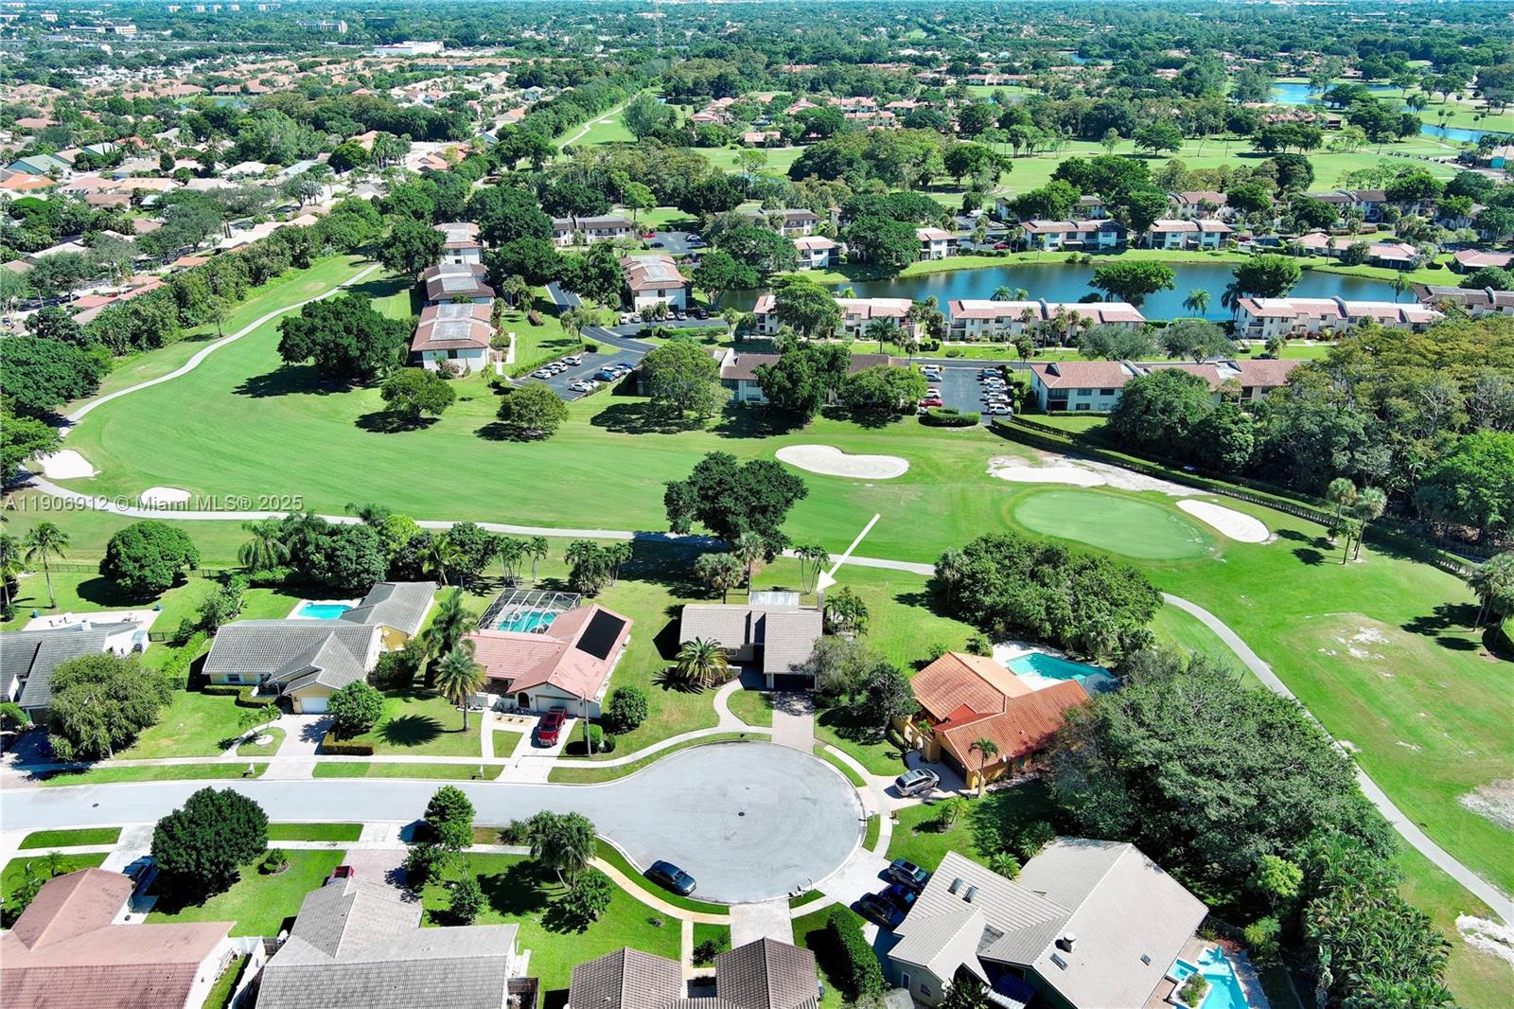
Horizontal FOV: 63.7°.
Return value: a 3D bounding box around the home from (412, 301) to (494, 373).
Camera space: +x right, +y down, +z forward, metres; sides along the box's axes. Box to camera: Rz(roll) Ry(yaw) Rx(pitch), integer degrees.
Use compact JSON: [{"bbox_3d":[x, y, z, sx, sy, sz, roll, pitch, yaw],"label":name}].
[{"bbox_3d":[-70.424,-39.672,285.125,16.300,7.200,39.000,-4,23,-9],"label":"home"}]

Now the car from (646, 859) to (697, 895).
[{"bbox_3d":[-8.152,35.530,116.214,4.700,1.430,1.820,16,28,33],"label":"car"}]

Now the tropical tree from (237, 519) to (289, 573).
[{"bbox_3d":[-68.200,6.191,169.276,7.000,8.700,7.000,0,25,0],"label":"tropical tree"}]

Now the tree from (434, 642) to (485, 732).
[{"bbox_3d":[-33.492,21.030,138.389,5.700,10.700,5.700,0,23,0],"label":"tree"}]

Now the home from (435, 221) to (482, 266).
[{"bbox_3d":[-83.606,-72.132,339.251,14.900,7.000,29.500,-5,26,-11],"label":"home"}]

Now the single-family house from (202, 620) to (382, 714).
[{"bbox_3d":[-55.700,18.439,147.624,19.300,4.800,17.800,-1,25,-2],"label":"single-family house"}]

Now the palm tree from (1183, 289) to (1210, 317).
[{"bbox_3d":[100.900,-45.302,280.649,6.100,7.900,6.000,0,25,0],"label":"palm tree"}]

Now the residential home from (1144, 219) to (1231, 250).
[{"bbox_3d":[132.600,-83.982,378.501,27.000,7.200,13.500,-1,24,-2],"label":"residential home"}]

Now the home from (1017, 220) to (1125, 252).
[{"bbox_3d":[90.900,-77.774,351.350,26.600,7.000,15.000,0,25,-1],"label":"home"}]

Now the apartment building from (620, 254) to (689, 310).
[{"bbox_3d":[-28.247,-61.822,336.916,15.000,7.300,37.500,-4,23,-9],"label":"apartment building"}]

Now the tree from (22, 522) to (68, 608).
[{"bbox_3d":[-95.979,8.362,165.787,6.200,12.500,6.200,0,23,0],"label":"tree"}]

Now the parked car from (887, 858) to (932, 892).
[{"bbox_3d":[14.700,34.704,113.501,4.600,1.600,1.860,20,30,38],"label":"parked car"}]

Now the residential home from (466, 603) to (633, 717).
[{"bbox_3d":[-26.459,18.253,148.259,19.200,4.600,18.500,4,25,9],"label":"residential home"}]

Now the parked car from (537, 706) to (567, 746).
[{"bbox_3d":[-23.314,25.356,139.463,2.000,1.900,5.800,2,23,4],"label":"parked car"}]

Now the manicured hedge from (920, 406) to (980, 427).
[{"bbox_3d":[36.900,-16.529,231.292,10.100,1.300,5.800,0,24,0],"label":"manicured hedge"}]

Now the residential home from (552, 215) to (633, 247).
[{"bbox_3d":[-52.000,-85.981,383.083,28.000,7.200,14.000,-3,24,-6],"label":"residential home"}]

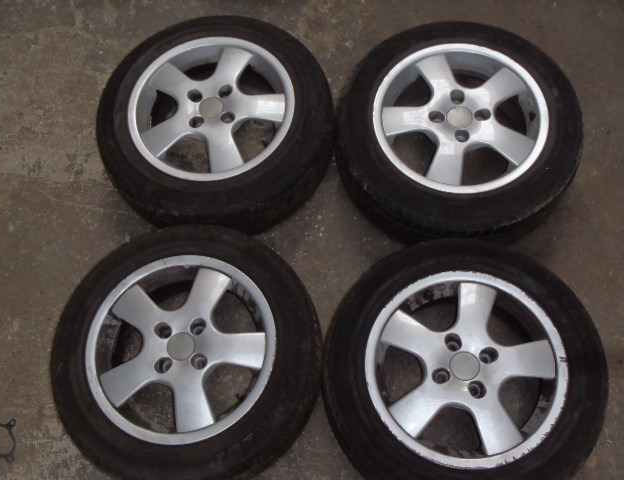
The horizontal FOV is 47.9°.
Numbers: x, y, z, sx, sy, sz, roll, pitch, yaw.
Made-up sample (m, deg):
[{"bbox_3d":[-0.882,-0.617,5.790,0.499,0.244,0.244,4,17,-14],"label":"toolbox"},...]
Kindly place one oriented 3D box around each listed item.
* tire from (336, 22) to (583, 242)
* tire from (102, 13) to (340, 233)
[{"bbox_3d":[0.354,-0.258,1.744,0.598,0.189,0.598,0,68,4],"label":"tire"},{"bbox_3d":[-0.239,-0.290,1.796,0.598,0.189,0.598,0,68,4],"label":"tire"}]

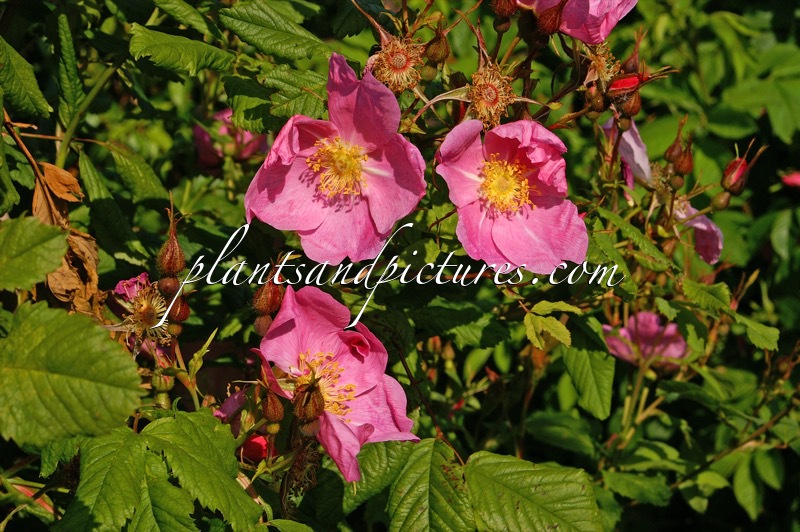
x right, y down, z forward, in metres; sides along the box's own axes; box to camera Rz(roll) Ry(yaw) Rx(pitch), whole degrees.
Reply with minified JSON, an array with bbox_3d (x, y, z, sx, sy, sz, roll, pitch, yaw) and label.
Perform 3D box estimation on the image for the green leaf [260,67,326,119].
[{"bbox_3d":[-0.039,-0.063,0.730,0.025,0.021,0.008,0,30,0],"label":"green leaf"}]

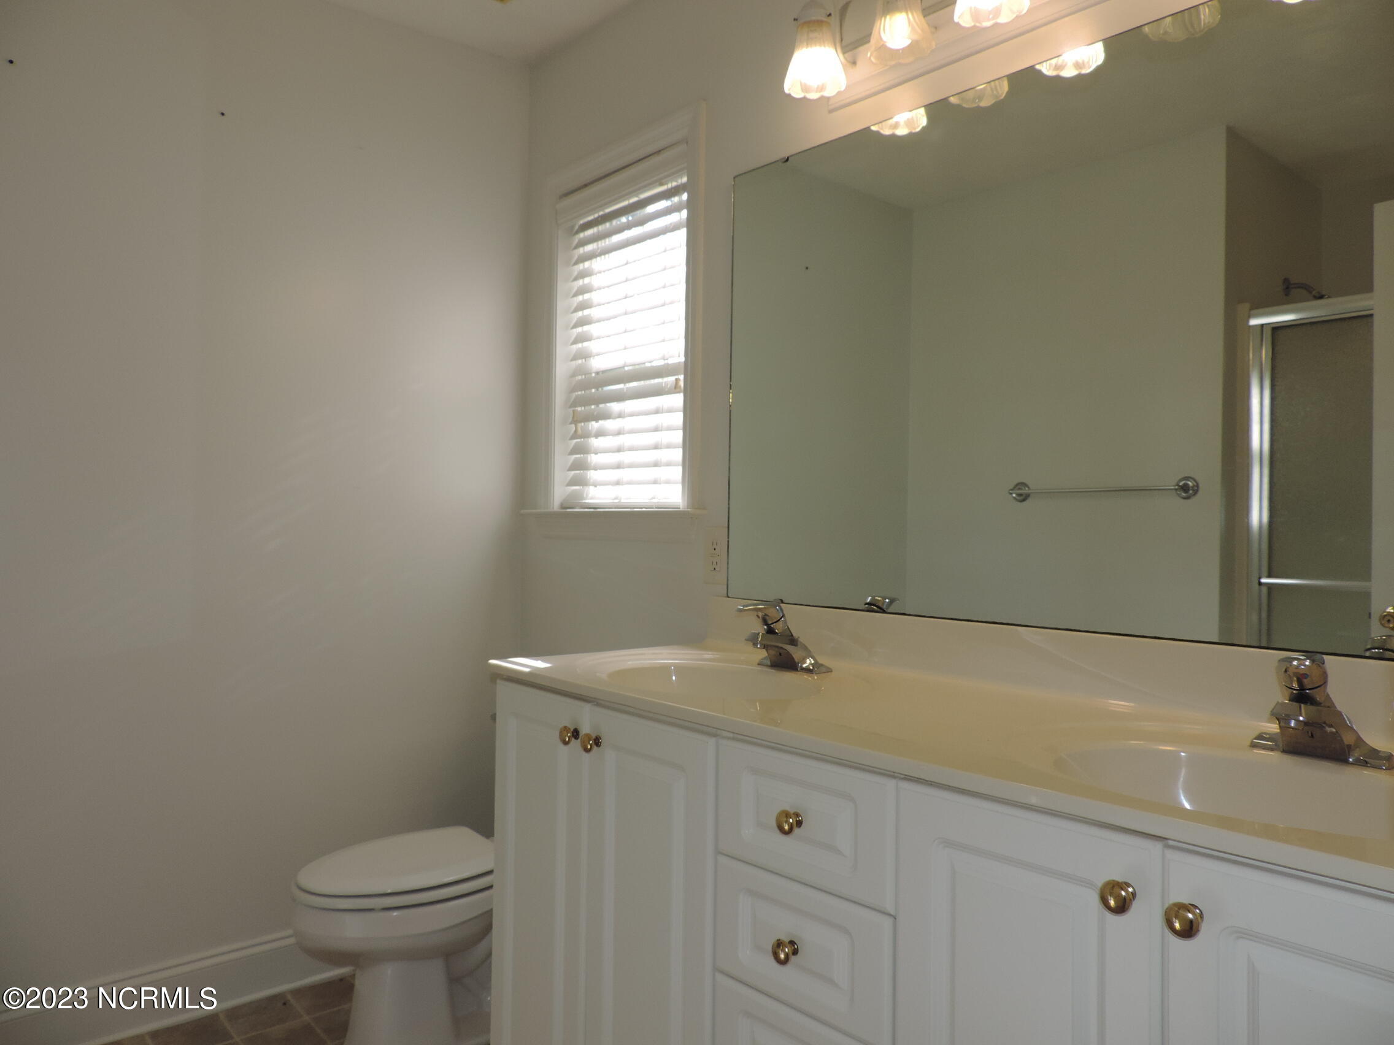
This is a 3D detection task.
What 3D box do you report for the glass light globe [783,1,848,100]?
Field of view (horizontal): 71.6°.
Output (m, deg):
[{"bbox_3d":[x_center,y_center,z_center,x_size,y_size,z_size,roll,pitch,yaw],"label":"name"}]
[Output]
[{"bbox_3d":[0.219,-0.863,1.763,0.113,0.130,0.113,1,1,0],"label":"glass light globe"}]

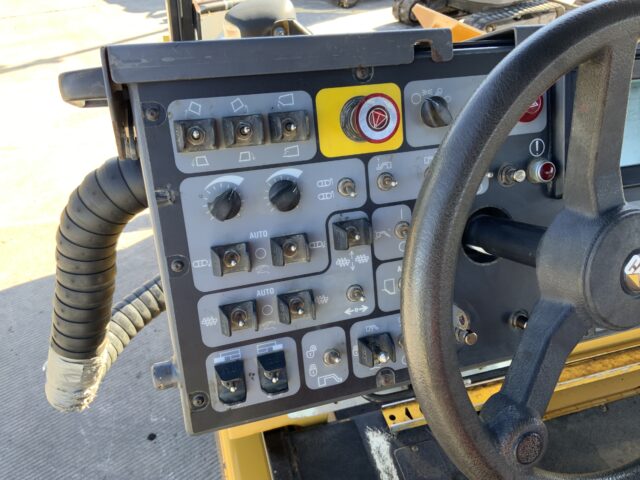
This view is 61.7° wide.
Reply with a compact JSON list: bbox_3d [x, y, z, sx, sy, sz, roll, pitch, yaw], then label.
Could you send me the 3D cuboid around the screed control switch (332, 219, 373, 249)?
[{"bbox_3d":[0.031,-0.004,0.487,0.032,0.026,0.022,-9,13,-15],"label":"screed control switch"}]

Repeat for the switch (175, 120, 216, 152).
[{"bbox_3d":[-0.099,-0.084,0.431,0.032,0.026,0.022,-9,13,-15],"label":"switch"}]

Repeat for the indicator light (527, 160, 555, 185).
[{"bbox_3d":[0.219,-0.067,0.528,0.023,0.023,0.017,-9,15,-14],"label":"indicator light"}]

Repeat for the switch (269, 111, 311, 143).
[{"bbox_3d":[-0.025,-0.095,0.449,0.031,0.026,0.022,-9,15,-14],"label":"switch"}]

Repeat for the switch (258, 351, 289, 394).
[{"bbox_3d":[-0.041,0.123,0.491,0.026,0.034,0.022,-9,13,-15],"label":"switch"}]

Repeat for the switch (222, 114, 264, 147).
[{"bbox_3d":[-0.062,-0.090,0.441,0.032,0.026,0.022,-9,13,-15],"label":"switch"}]

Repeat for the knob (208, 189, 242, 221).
[{"bbox_3d":[-0.079,-0.029,0.451,0.027,0.027,0.018,-9,15,-14],"label":"knob"}]

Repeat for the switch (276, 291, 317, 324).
[{"bbox_3d":[-0.019,0.062,0.485,0.032,0.026,0.022,-9,13,-15],"label":"switch"}]

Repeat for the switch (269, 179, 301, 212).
[{"bbox_3d":[-0.029,-0.037,0.463,0.027,0.027,0.018,-9,15,-14],"label":"switch"}]

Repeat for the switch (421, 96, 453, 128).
[{"bbox_3d":[0.105,-0.114,0.483,0.027,0.028,0.019,-9,15,-14],"label":"switch"}]

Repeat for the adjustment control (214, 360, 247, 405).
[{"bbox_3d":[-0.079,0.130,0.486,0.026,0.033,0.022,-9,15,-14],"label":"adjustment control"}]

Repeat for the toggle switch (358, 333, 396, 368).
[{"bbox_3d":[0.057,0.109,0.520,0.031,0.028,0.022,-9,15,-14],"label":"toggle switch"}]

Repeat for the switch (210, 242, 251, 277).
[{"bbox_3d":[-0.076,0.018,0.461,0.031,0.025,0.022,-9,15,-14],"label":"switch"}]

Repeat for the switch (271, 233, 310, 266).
[{"bbox_3d":[-0.025,0.010,0.473,0.032,0.026,0.022,-9,13,-15],"label":"switch"}]

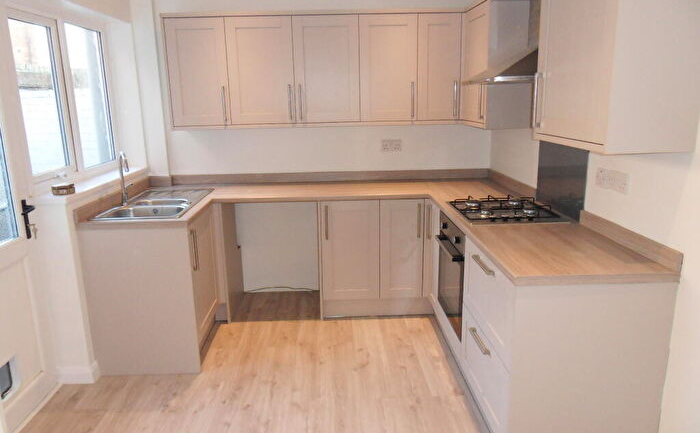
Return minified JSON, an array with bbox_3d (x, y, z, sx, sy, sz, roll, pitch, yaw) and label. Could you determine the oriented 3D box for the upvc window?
[{"bbox_3d":[-1.764,-0.730,3.081,0.069,1.002,1.131,-1,14,-2],"label":"upvc window"}]

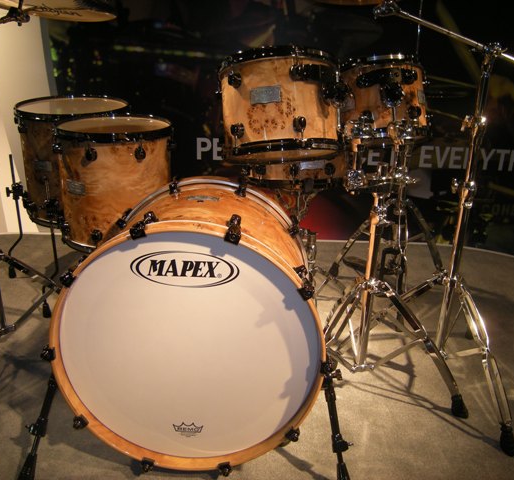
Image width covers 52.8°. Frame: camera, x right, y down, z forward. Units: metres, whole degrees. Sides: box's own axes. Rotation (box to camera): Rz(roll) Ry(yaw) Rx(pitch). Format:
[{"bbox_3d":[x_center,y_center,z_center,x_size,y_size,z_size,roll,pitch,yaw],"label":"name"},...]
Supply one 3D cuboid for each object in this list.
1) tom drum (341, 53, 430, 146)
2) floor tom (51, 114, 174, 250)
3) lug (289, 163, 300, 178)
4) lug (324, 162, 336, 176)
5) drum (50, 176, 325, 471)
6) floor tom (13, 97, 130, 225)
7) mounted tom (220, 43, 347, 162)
[{"bbox_3d":[0.353,-0.388,1.495,0.286,0.218,0.286,1,5,38],"label":"tom drum"},{"bbox_3d":[-0.478,-0.203,1.773,0.388,0.388,0.388,2,22,-1],"label":"floor tom"},{"bbox_3d":[0.121,-0.229,1.665,0.034,0.042,0.027,1,6,8],"label":"lug"},{"bbox_3d":[0.236,-0.231,1.684,0.034,0.042,0.027,-3,7,-27],"label":"lug"},{"bbox_3d":[-0.143,0.176,1.329,0.592,0.592,0.490,2,19,1],"label":"drum"},{"bbox_3d":[-0.727,-0.327,2.105,0.438,0.440,0.438,10,25,18],"label":"floor tom"},{"bbox_3d":[0.062,-0.351,1.411,0.338,0.249,0.338,-2,3,19],"label":"mounted tom"}]

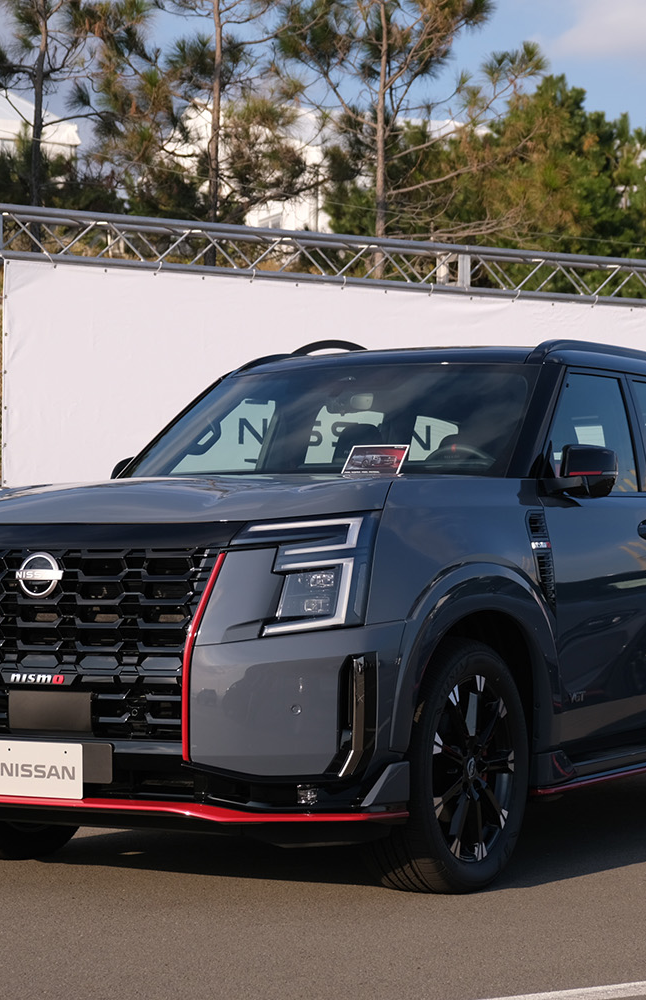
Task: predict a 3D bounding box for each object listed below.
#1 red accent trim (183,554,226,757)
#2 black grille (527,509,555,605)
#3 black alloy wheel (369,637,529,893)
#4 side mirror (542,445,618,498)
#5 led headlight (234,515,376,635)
[{"bbox_3d":[-0.344,0.453,6.149,0.090,0.612,0.110,-1,-3,30],"label":"red accent trim"},{"bbox_3d":[0.734,0.205,7.210,0.040,0.335,0.220,-1,-3,30],"label":"black grille"},{"bbox_3d":[0.370,0.835,6.783,0.285,0.822,0.826,-1,-3,30],"label":"black alloy wheel"},{"bbox_3d":[0.889,-0.096,7.317,0.240,0.195,0.220,-1,-3,30],"label":"side mirror"},{"bbox_3d":[-0.052,0.220,6.226,0.335,0.375,0.310,-1,-3,30],"label":"led headlight"}]

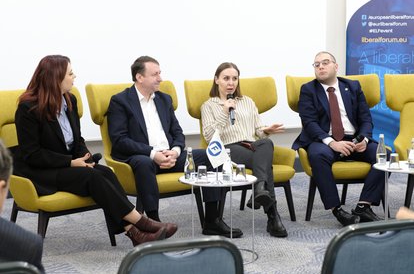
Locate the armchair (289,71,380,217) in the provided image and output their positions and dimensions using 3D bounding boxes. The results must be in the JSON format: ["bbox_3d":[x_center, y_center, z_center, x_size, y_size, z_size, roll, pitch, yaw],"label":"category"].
[{"bbox_3d":[0.994,0.059,7.356,0.740,1.040,0.720,-2,7,-9],"label":"armchair"}]

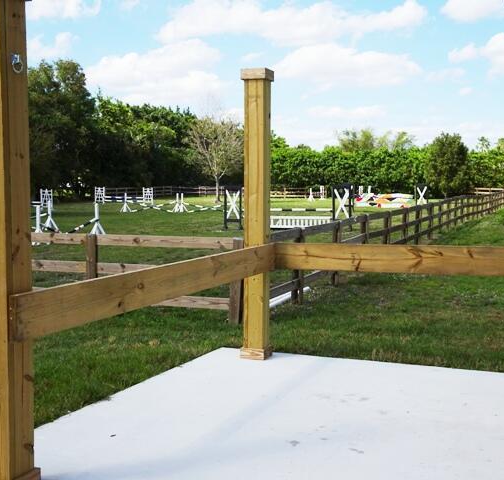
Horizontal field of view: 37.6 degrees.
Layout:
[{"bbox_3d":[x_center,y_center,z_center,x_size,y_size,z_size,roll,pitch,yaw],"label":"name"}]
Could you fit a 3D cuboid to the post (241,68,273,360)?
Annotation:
[{"bbox_3d":[0.048,-0.227,6.864,0.231,2.659,0.231,2,5,23],"label":"post"}]

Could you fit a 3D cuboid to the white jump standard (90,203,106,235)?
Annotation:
[{"bbox_3d":[-5.245,-0.630,25.200,0.640,1.220,0.600,1,4,6],"label":"white jump standard"}]

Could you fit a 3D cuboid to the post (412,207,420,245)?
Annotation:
[{"bbox_3d":[4.499,-0.381,20.148,0.140,1.090,0.140,2,5,22],"label":"post"}]

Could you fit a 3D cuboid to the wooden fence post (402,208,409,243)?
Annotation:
[{"bbox_3d":[3.856,-0.245,18.559,0.140,1.090,0.140,2,5,22],"label":"wooden fence post"}]

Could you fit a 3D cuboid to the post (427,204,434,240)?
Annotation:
[{"bbox_3d":[5.359,-0.533,22.271,0.140,1.090,0.140,2,5,22],"label":"post"}]

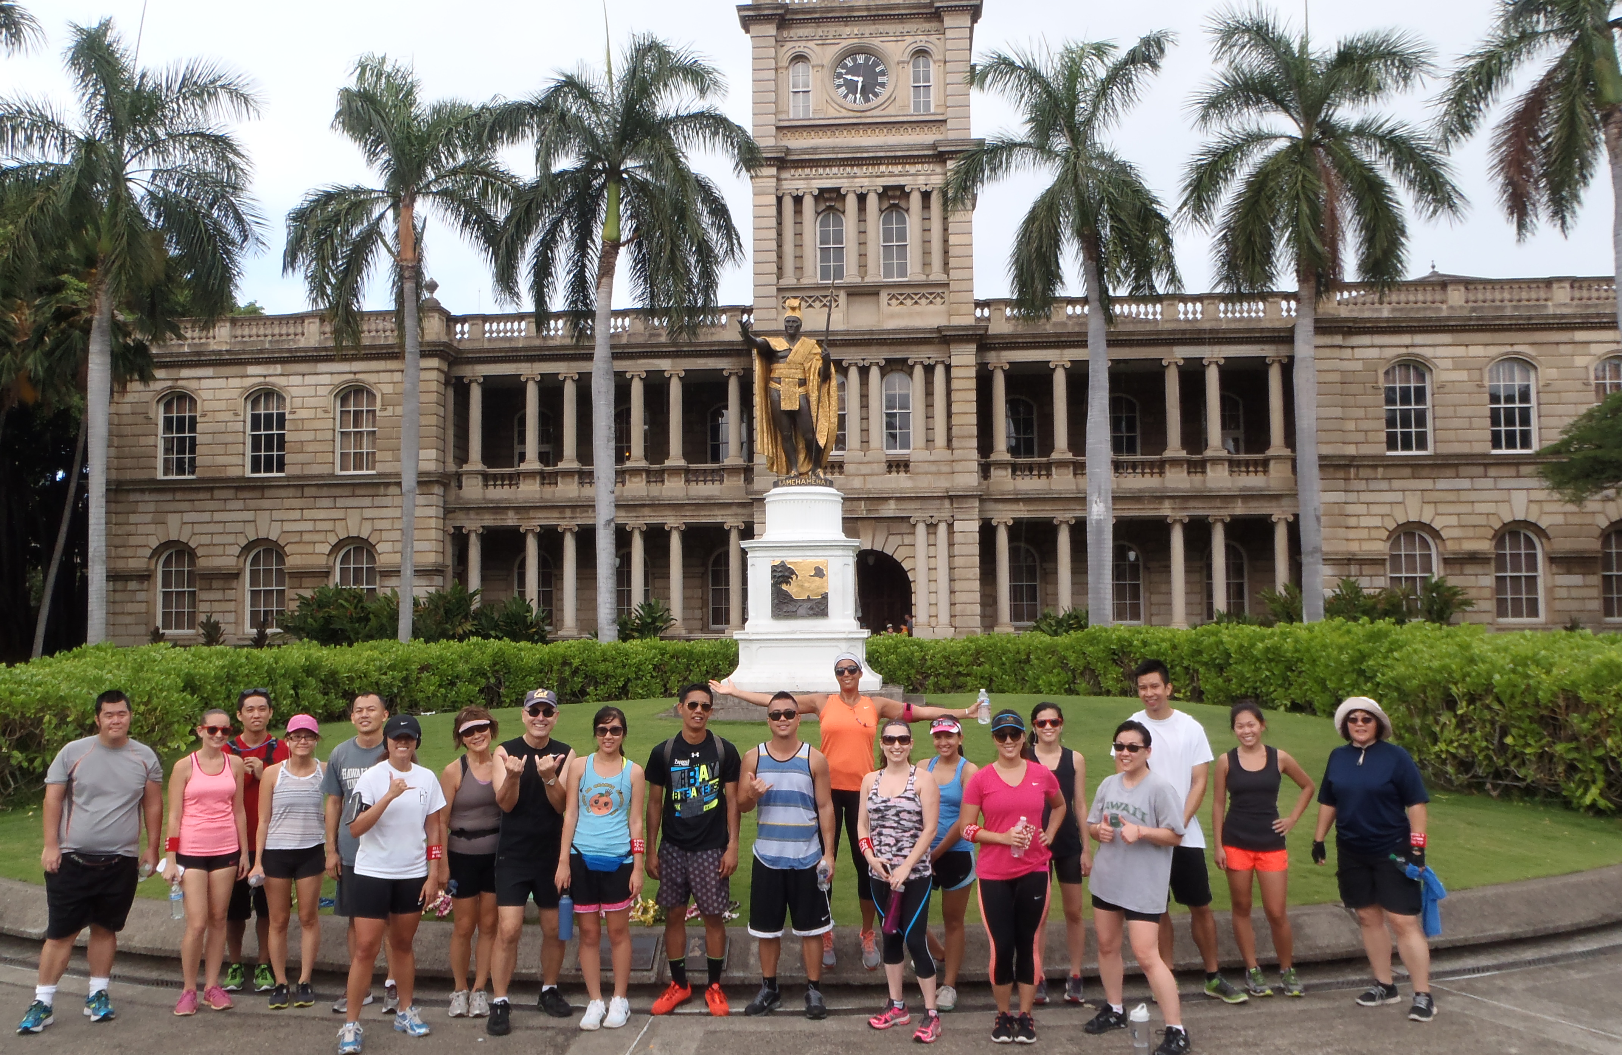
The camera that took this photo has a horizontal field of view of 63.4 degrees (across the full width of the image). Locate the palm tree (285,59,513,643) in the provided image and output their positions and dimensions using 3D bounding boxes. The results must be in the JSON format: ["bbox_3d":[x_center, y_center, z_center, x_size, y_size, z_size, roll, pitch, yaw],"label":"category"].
[{"bbox_3d":[-10.468,-4.224,33.491,5.472,15.969,5.472,-1,-4,5],"label":"palm tree"}]

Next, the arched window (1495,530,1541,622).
[{"bbox_3d":[21.669,1.469,40.312,1.420,2.830,0.250,-1,-4,5],"label":"arched window"}]

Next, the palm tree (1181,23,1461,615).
[{"bbox_3d":[11.529,-4.308,29.316,6.300,14.771,6.300,-1,-3,5],"label":"palm tree"}]

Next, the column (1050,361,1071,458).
[{"bbox_3d":[8.620,-4.056,45.149,0.680,3.348,0.650,-1,-4,5],"label":"column"}]

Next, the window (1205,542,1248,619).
[{"bbox_3d":[15.415,2.019,48.623,1.537,2.957,0.250,-1,-4,5],"label":"window"}]

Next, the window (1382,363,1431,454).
[{"bbox_3d":[18.177,-3.634,39.923,1.376,2.853,0.250,-1,-3,5],"label":"window"}]

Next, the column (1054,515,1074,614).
[{"bbox_3d":[8.675,1.598,44.800,0.680,3.867,0.650,-1,-4,5],"label":"column"}]

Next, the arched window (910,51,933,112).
[{"bbox_3d":[3.629,-14.509,42.832,0.670,2.030,0.250,-1,-4,5],"label":"arched window"}]

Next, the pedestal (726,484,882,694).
[{"bbox_3d":[-0.118,0.883,18.850,2.170,2.830,2.150,-1,-4,5],"label":"pedestal"}]

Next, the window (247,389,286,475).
[{"bbox_3d":[-18.126,-3.185,43.921,1.420,2.930,0.250,-1,-4,5],"label":"window"}]

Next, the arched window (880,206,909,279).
[{"bbox_3d":[2.659,-8.959,41.411,0.886,2.268,0.250,-1,-3,5],"label":"arched window"}]

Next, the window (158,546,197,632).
[{"bbox_3d":[-21.158,2.099,43.959,1.420,2.830,0.250,-1,-4,5],"label":"window"}]

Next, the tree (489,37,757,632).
[{"bbox_3d":[-4.666,-4.415,32.695,6.456,16.108,6.456,-1,-4,5],"label":"tree"}]

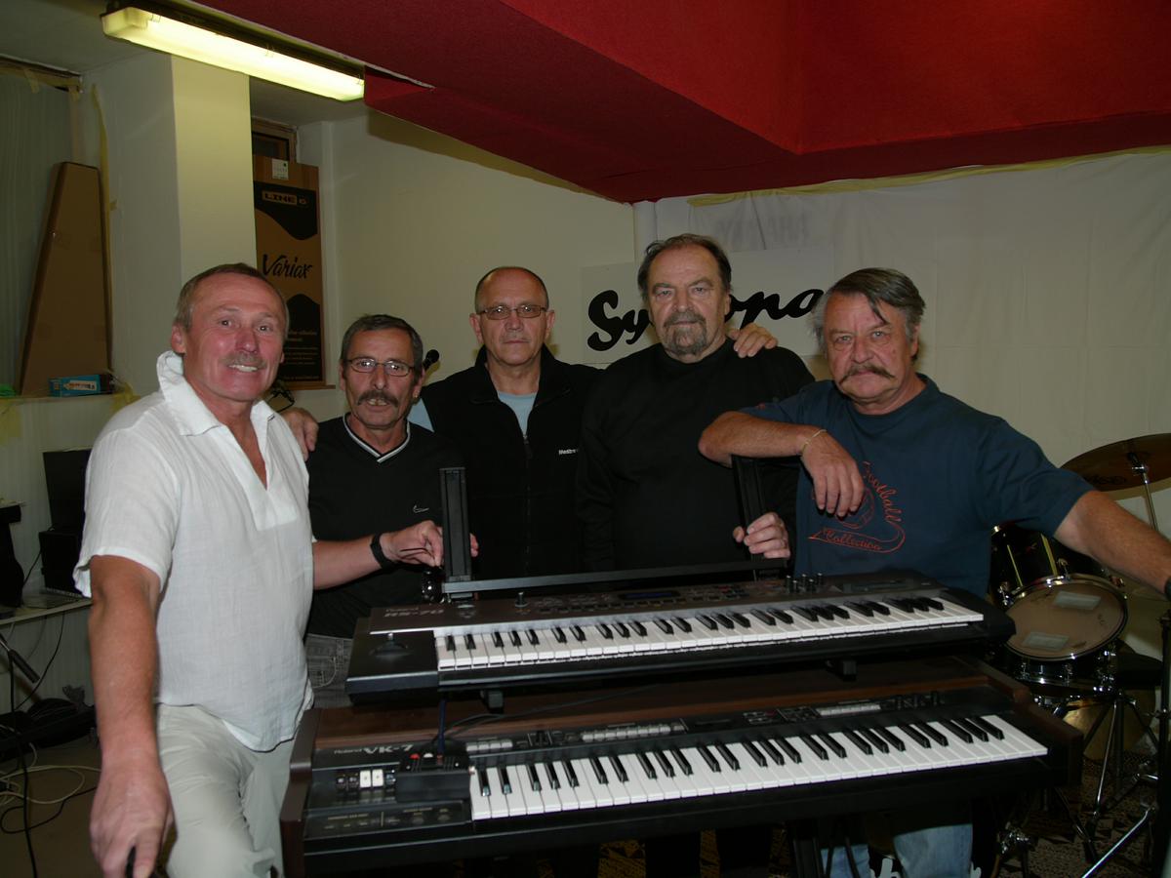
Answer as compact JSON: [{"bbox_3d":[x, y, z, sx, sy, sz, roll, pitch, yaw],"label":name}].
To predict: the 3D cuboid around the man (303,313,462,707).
[{"bbox_3d":[-0.383,0.586,1.949,0.510,1.680,0.420,-3,5,-12],"label":"man"}]

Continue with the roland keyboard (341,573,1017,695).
[{"bbox_3d":[0.148,0.297,1.512,1.012,0.090,0.290,-2,3,-11],"label":"roland keyboard"}]

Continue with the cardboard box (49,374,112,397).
[{"bbox_3d":[-1.994,-0.206,3.731,0.085,0.072,0.205,1,5,29],"label":"cardboard box"}]

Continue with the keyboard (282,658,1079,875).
[{"bbox_3d":[0.141,0.473,1.466,1.128,0.110,0.348,-3,5,-8],"label":"keyboard"}]

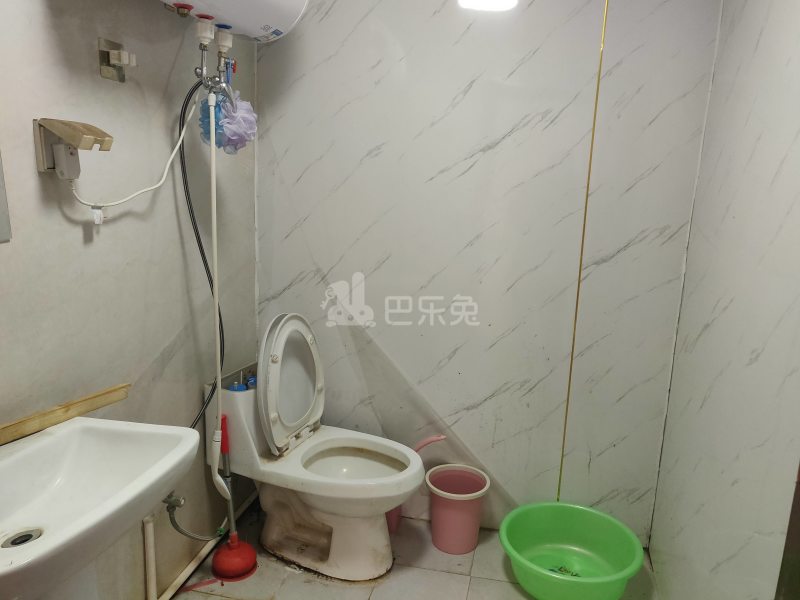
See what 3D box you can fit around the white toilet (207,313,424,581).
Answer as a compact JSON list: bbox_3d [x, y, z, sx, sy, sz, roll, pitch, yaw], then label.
[{"bbox_3d":[-0.241,0.474,1.958,0.694,0.831,0.381,6,11,19],"label":"white toilet"}]

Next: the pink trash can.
[{"bbox_3d":[0.206,0.766,2.108,0.227,0.248,0.227,4,11,11],"label":"pink trash can"}]

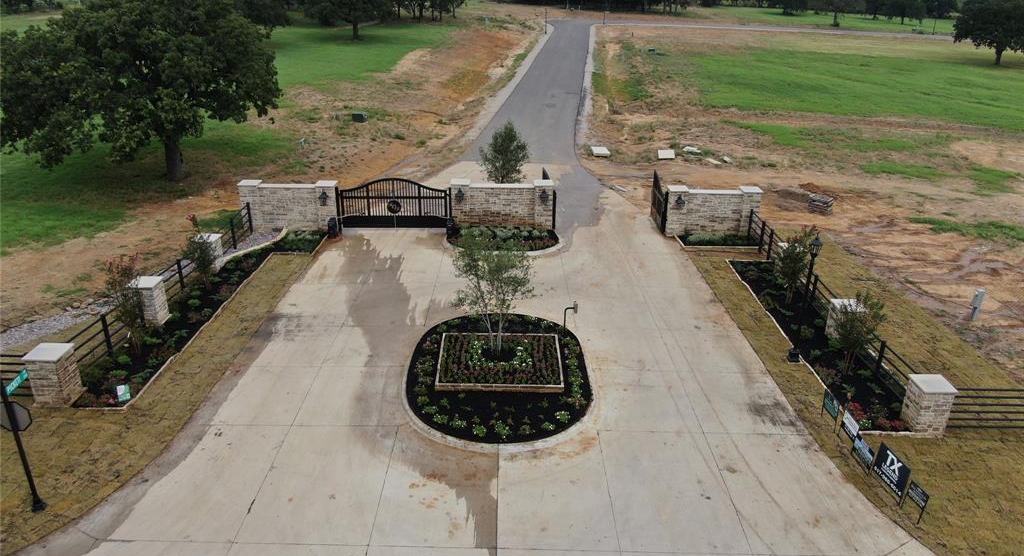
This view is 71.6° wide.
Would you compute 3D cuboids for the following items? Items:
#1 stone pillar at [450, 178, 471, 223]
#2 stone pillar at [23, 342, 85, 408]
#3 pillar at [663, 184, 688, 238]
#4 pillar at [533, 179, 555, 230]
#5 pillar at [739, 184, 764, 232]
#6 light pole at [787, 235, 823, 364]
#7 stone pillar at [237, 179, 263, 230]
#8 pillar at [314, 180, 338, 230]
[{"bbox_3d":[-2.542,-3.648,35.562,0.919,2.359,0.919,1,24,-1],"label":"stone pillar"},{"bbox_3d":[-12.804,2.726,19.915,0.940,1.507,0.940,1,24,-1],"label":"stone pillar"},{"bbox_3d":[8.275,-3.368,35.857,0.919,2.359,0.919,1,24,-1],"label":"pillar"},{"bbox_3d":[1.573,-3.608,35.649,0.919,2.359,0.919,1,24,-1],"label":"pillar"},{"bbox_3d":[11.963,-3.316,35.933,0.919,2.359,0.919,1,24,-1],"label":"pillar"},{"bbox_3d":[9.742,0.688,23.377,0.442,4.479,0.442,1,24,-1],"label":"light pole"},{"bbox_3d":[-12.913,-3.591,35.396,0.919,2.359,0.919,1,24,-1],"label":"stone pillar"},{"bbox_3d":[-9.151,-3.543,35.508,0.919,2.359,0.919,1,24,-1],"label":"pillar"}]

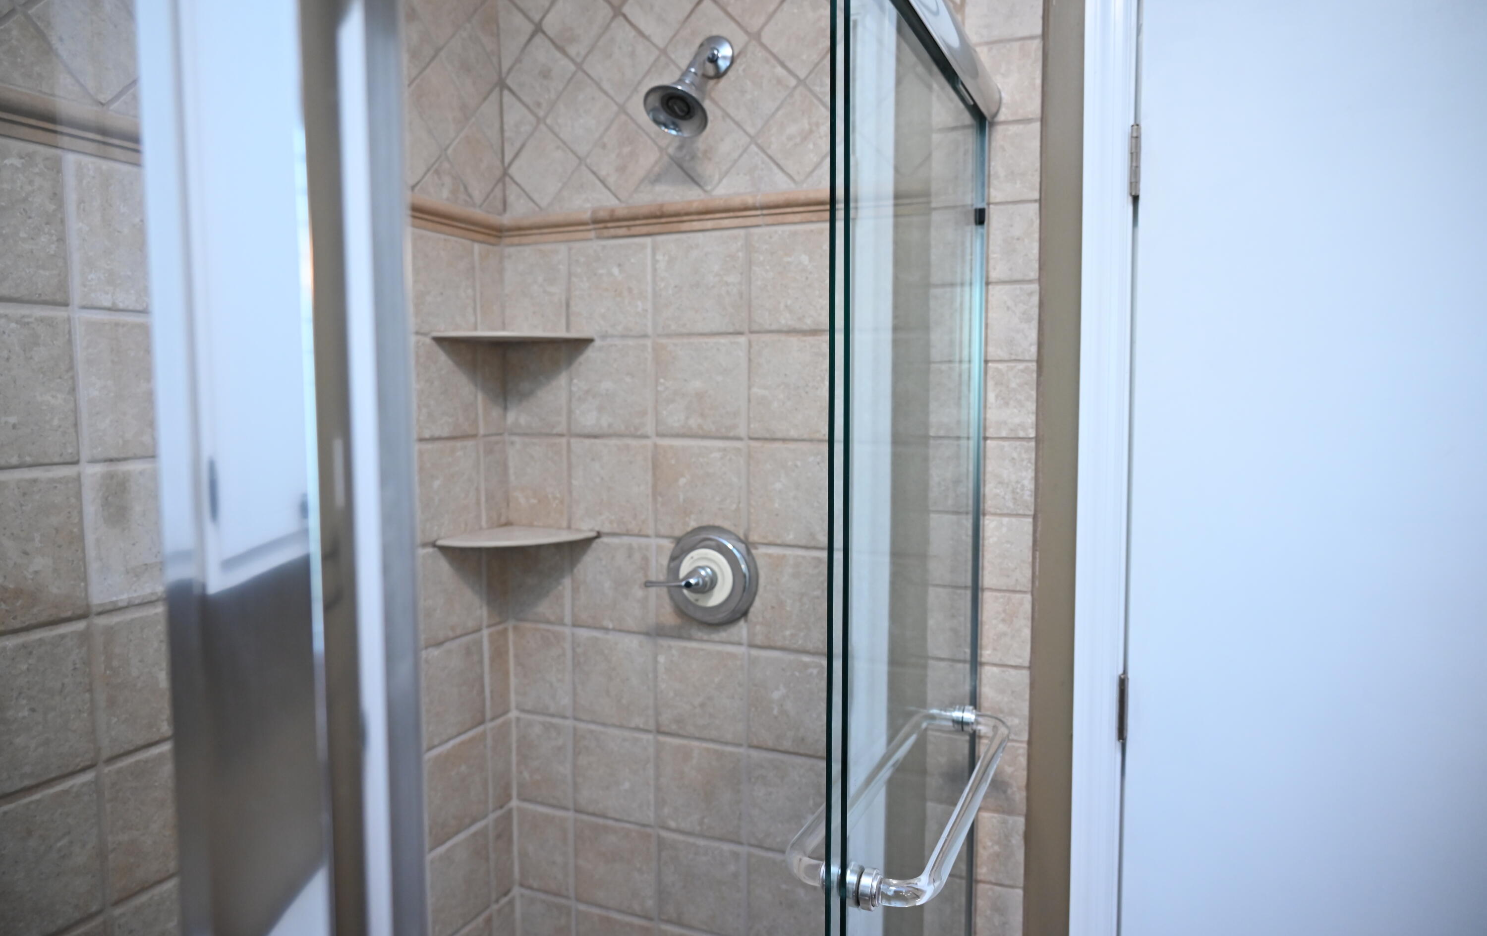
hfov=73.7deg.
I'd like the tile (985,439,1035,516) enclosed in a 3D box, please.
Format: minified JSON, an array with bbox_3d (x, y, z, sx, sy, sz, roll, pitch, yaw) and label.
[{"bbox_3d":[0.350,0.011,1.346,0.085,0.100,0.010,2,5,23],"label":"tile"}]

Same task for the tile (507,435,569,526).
[{"bbox_3d":[-0.334,0.025,1.626,0.110,0.149,0.010,2,5,23],"label":"tile"}]

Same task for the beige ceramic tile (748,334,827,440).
[{"bbox_3d":[0.075,-0.118,1.453,0.143,0.150,0.010,2,5,23],"label":"beige ceramic tile"}]

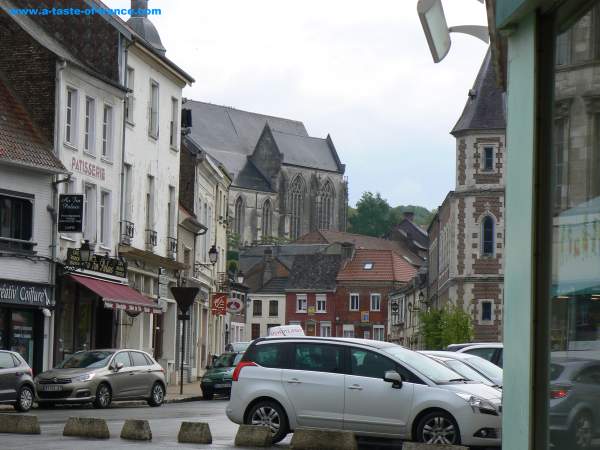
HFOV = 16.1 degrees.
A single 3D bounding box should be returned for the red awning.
[{"bbox_3d":[-5.729,2.227,66.185,1.080,1.000,5.600,0,-5,13],"label":"red awning"}]

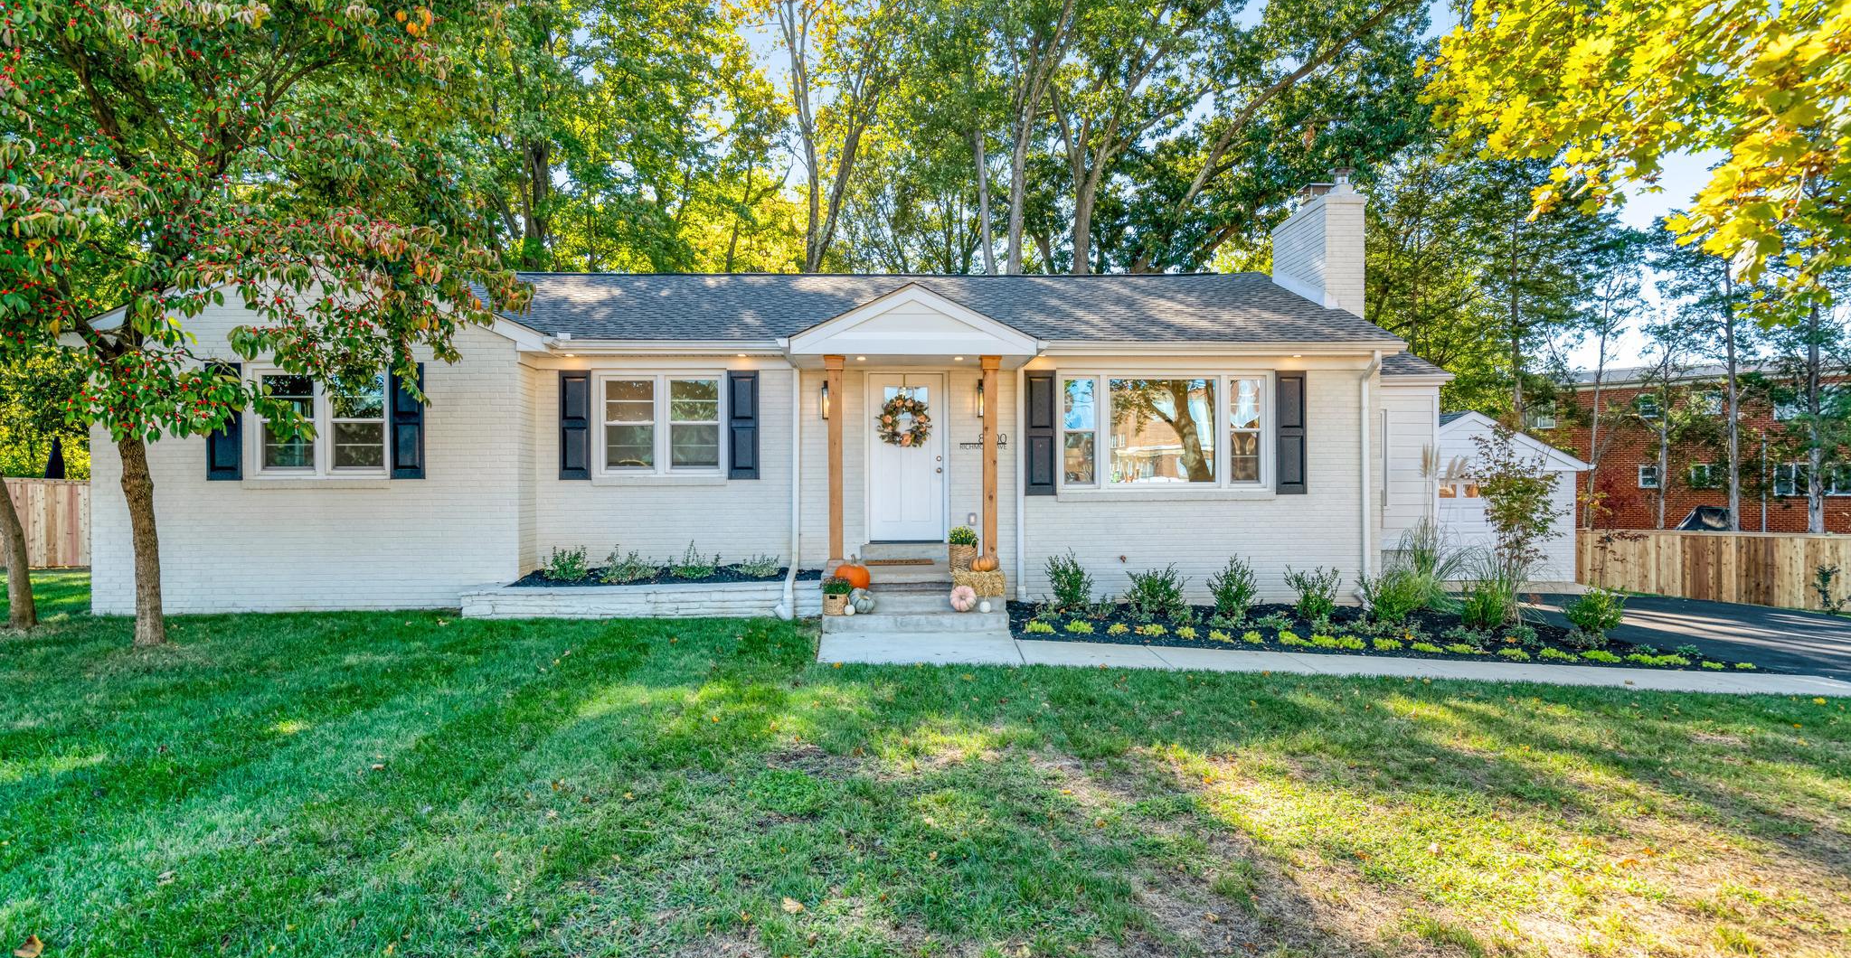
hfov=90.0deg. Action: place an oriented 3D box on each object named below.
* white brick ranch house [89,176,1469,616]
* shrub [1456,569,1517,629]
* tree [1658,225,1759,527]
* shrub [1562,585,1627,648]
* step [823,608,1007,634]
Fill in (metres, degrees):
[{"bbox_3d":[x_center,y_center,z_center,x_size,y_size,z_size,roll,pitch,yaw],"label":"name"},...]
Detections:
[{"bbox_3d":[-0.970,-1.200,14.450,16.800,5.450,9.500,0,0,-2],"label":"white brick ranch house"},{"bbox_3d":[6.050,1.320,10.000,0.640,0.650,0.620,0,0,-2],"label":"shrub"},{"bbox_3d":[17.016,-2.100,20.000,2.700,8.600,2.700,0,0,-2],"label":"tree"},{"bbox_3d":[6.880,1.390,9.550,0.650,0.630,0.630,0,0,-2],"label":"shrub"},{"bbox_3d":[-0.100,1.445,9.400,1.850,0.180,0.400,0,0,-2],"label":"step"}]

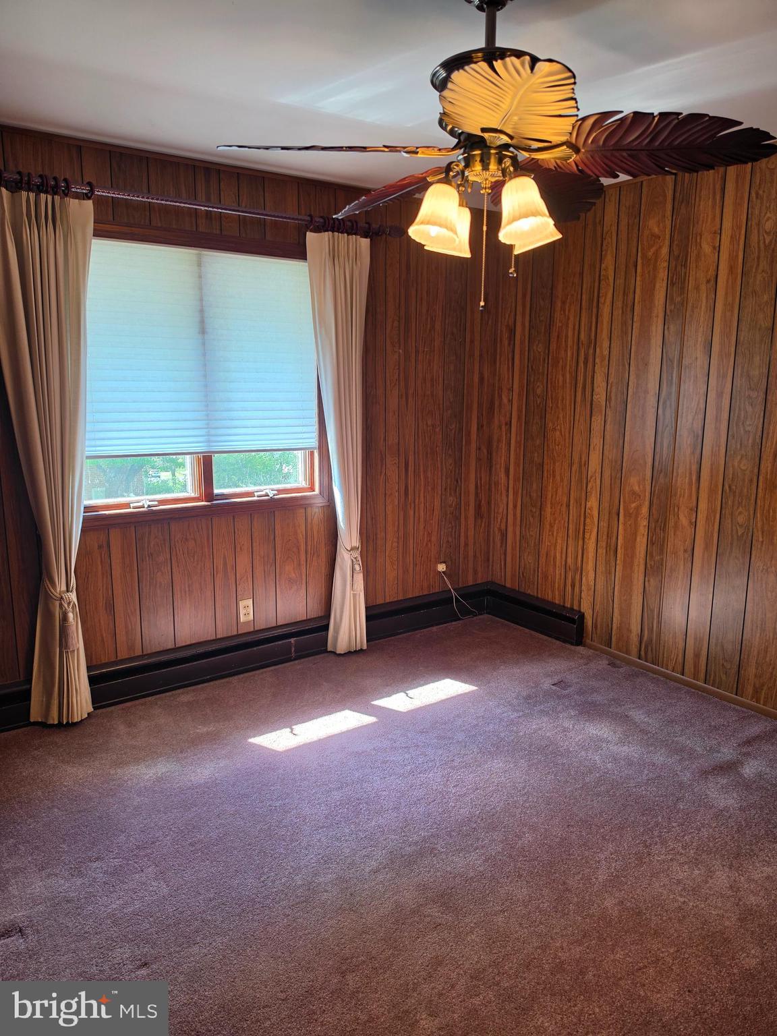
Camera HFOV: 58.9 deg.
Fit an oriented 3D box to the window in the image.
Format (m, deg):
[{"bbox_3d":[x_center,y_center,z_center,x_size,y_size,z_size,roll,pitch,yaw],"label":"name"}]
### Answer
[{"bbox_3d":[-0.891,-0.656,3.281,1.200,1.190,0.100,-7,12,-33],"label":"window"}]

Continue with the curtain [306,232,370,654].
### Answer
[{"bbox_3d":[-0.240,-0.339,3.589,0.330,2.150,0.130,-7,12,-33],"label":"curtain"}]

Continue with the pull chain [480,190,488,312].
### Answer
[{"bbox_3d":[0.256,-0.710,1.833,0.014,0.307,0.014,-7,12,-33],"label":"pull chain"}]

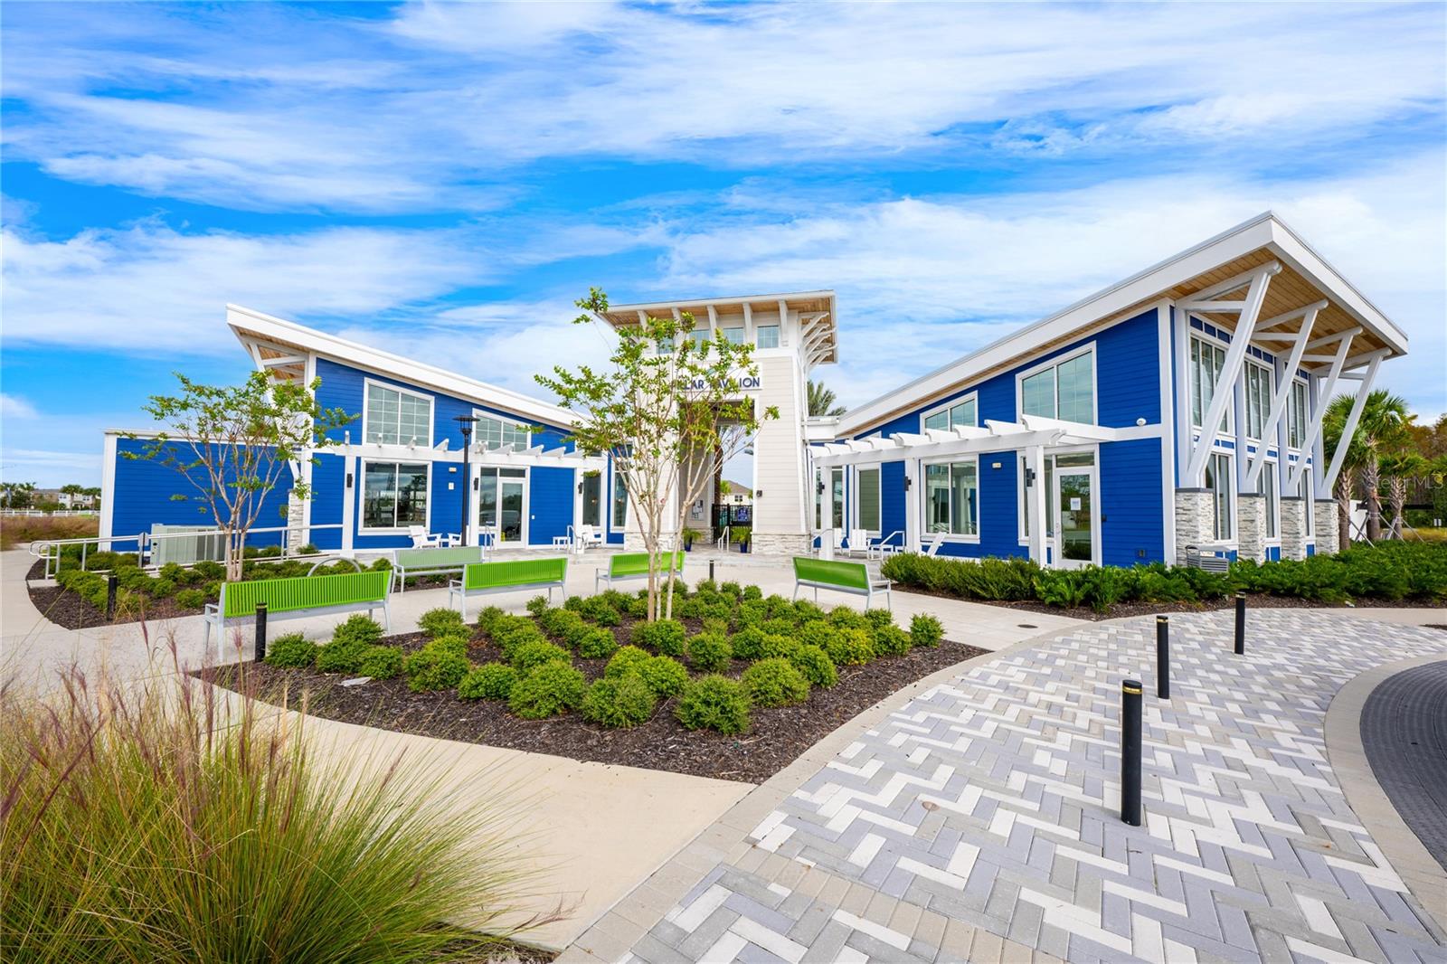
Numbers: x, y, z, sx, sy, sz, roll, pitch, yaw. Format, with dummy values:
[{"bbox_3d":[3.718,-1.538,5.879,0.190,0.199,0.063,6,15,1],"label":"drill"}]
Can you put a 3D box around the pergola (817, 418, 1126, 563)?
[{"bbox_3d":[5.557,0.552,14.397,3.150,3.340,7.100,2,-3,-33],"label":"pergola"}]

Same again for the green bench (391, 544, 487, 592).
[{"bbox_3d":[-5.960,1.870,11.970,1.800,0.880,0.620,3,-3,-38],"label":"green bench"}]

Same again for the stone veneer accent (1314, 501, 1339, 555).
[{"bbox_3d":[20.650,1.620,19.250,0.800,2.000,0.450,2,-3,-34],"label":"stone veneer accent"}]

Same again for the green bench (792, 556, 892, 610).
[{"bbox_3d":[2.133,1.865,10.428,0.660,0.870,1.790,2,-3,-37],"label":"green bench"}]

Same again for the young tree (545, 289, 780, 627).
[{"bbox_3d":[-1.034,-0.431,8.950,3.600,5.200,3.400,1,-3,0],"label":"young tree"}]

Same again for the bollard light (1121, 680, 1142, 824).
[{"bbox_3d":[2.412,1.613,3.337,0.092,0.800,0.092,-1,-3,37],"label":"bollard light"}]

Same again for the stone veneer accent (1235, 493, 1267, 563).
[{"bbox_3d":[13.630,1.322,14.480,0.800,2.000,0.450,2,-3,-34],"label":"stone veneer accent"}]

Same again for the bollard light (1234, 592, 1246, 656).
[{"bbox_3d":[6.546,1.801,7.140,0.090,0.775,0.090,-2,-4,42],"label":"bollard light"}]

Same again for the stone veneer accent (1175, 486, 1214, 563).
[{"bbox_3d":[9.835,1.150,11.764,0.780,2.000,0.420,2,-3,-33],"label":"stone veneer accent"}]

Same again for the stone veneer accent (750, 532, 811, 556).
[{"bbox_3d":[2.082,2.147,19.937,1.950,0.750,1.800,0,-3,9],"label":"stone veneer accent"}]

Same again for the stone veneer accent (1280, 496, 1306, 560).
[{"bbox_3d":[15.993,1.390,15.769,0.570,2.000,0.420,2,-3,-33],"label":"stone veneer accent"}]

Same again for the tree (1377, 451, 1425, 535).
[{"bbox_3d":[43.445,0.831,36.000,2.000,5.500,2.000,3,-3,-40],"label":"tree"}]

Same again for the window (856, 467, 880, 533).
[{"bbox_3d":[4.927,0.594,19.080,0.140,2.280,1.080,2,-3,-34],"label":"window"}]

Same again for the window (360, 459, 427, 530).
[{"bbox_3d":[-10.398,0.432,17.840,1.800,2.080,0.120,2,-3,-33],"label":"window"}]

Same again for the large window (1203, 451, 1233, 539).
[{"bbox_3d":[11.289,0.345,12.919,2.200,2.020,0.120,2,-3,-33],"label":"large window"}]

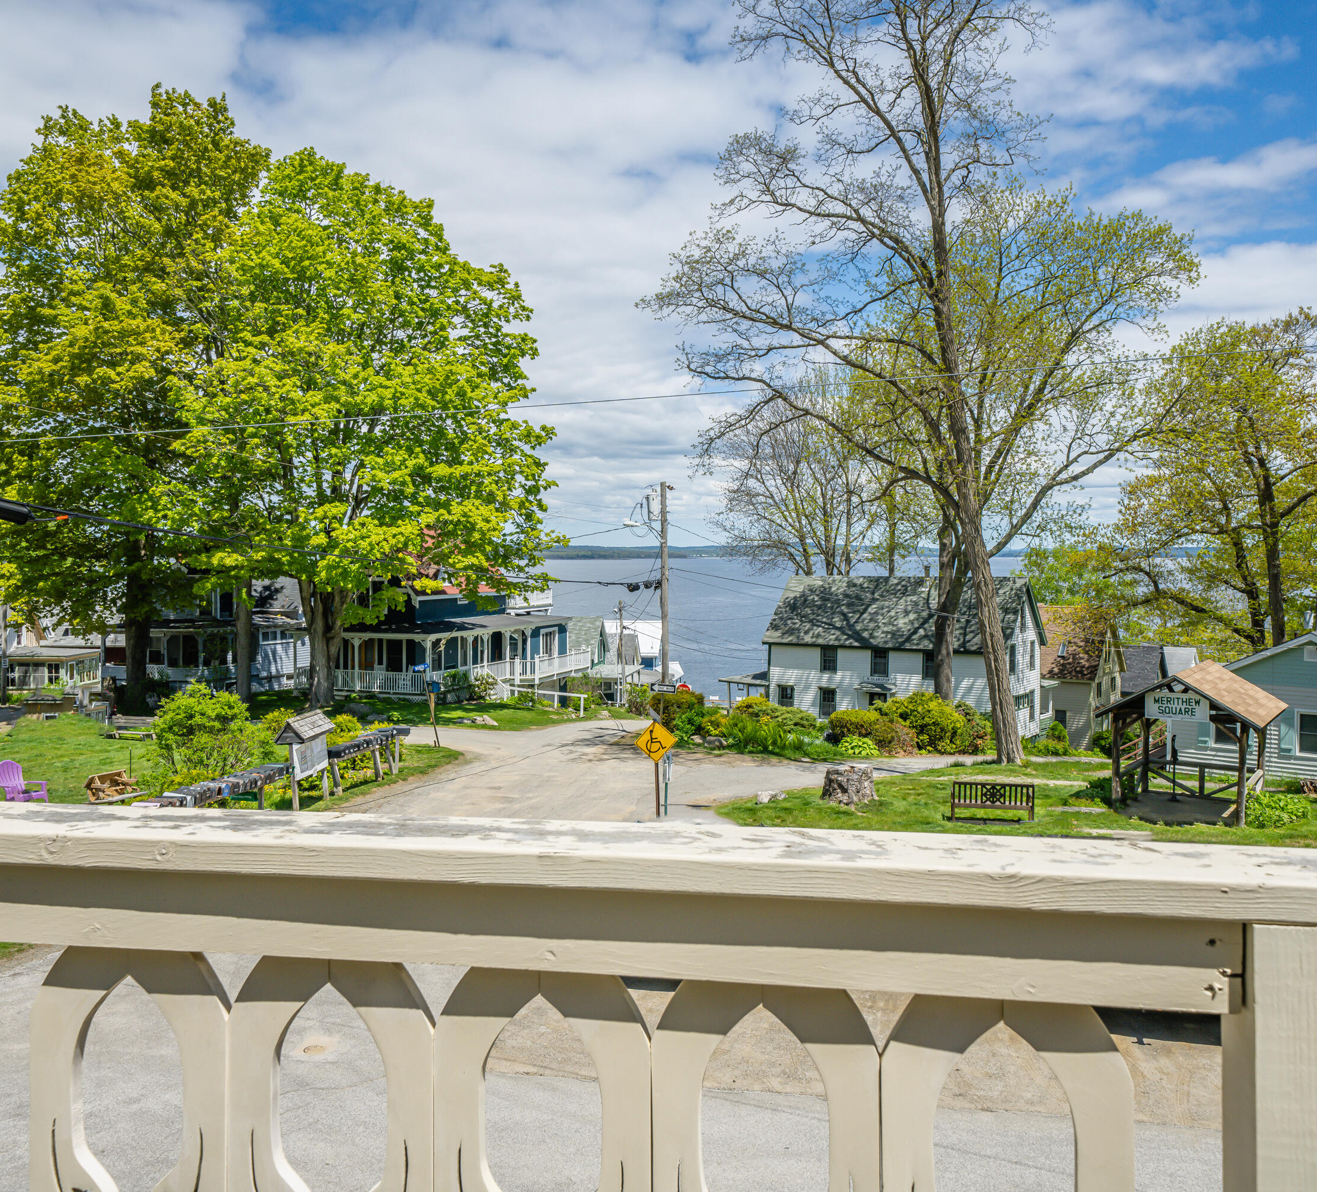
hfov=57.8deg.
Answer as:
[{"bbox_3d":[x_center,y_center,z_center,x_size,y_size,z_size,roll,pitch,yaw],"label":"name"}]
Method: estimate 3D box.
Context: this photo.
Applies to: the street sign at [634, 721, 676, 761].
[{"bbox_3d":[-0.041,2.897,23.600,0.840,0.840,0.040,-2,2,0],"label":"street sign"}]

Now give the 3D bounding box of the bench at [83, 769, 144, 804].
[{"bbox_3d":[-11.299,4.045,24.753,0.650,0.680,1.250,1,2,27],"label":"bench"}]

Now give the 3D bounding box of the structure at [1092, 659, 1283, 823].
[{"bbox_3d":[11.522,3.064,25.720,3.200,3.030,3.710,1,2,35],"label":"structure"}]

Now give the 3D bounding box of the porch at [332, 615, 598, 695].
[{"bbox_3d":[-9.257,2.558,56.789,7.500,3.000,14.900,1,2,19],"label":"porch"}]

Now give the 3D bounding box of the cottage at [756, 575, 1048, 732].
[{"bbox_3d":[14.350,3.401,70.157,14.700,9.200,7.450,1,2,35],"label":"cottage"}]

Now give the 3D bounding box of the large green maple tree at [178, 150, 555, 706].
[{"bbox_3d":[-11.500,-6.471,45.805,15.000,21.400,14.500,0,2,0],"label":"large green maple tree"}]

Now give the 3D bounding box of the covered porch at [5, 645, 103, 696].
[{"bbox_3d":[-32.800,3.989,64.674,3.800,2.800,3.700,0,2,7],"label":"covered porch"}]

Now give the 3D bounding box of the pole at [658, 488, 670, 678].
[{"bbox_3d":[0.240,0.373,43.039,0.250,8.850,0.250,-1,2,0],"label":"pole"}]

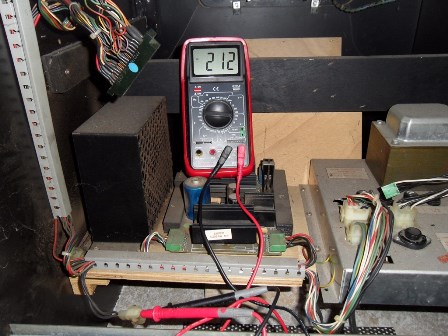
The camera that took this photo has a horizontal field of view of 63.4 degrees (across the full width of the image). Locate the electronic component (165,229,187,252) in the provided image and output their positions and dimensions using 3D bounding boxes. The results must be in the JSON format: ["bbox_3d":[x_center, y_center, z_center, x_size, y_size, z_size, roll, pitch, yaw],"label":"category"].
[{"bbox_3d":[-0.059,0.089,0.444,0.021,0.011,0.030,1,28,1],"label":"electronic component"}]

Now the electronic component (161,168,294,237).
[{"bbox_3d":[0.010,0.038,0.522,0.167,0.047,0.163,1,28,1],"label":"electronic component"}]

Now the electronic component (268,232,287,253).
[{"bbox_3d":[0.066,0.091,0.442,0.021,0.011,0.024,1,28,1],"label":"electronic component"}]

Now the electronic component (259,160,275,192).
[{"bbox_3d":[0.062,0.012,0.548,0.022,0.051,0.017,1,28,1],"label":"electronic component"}]

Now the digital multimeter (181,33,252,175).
[{"bbox_3d":[-0.009,-0.083,0.515,0.096,0.193,0.042,-2,-3,0],"label":"digital multimeter"}]

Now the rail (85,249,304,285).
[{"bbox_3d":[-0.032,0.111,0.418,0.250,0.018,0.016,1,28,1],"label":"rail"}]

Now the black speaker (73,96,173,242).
[{"bbox_3d":[-0.124,-0.003,0.490,0.074,0.149,0.141,3,28,4],"label":"black speaker"}]

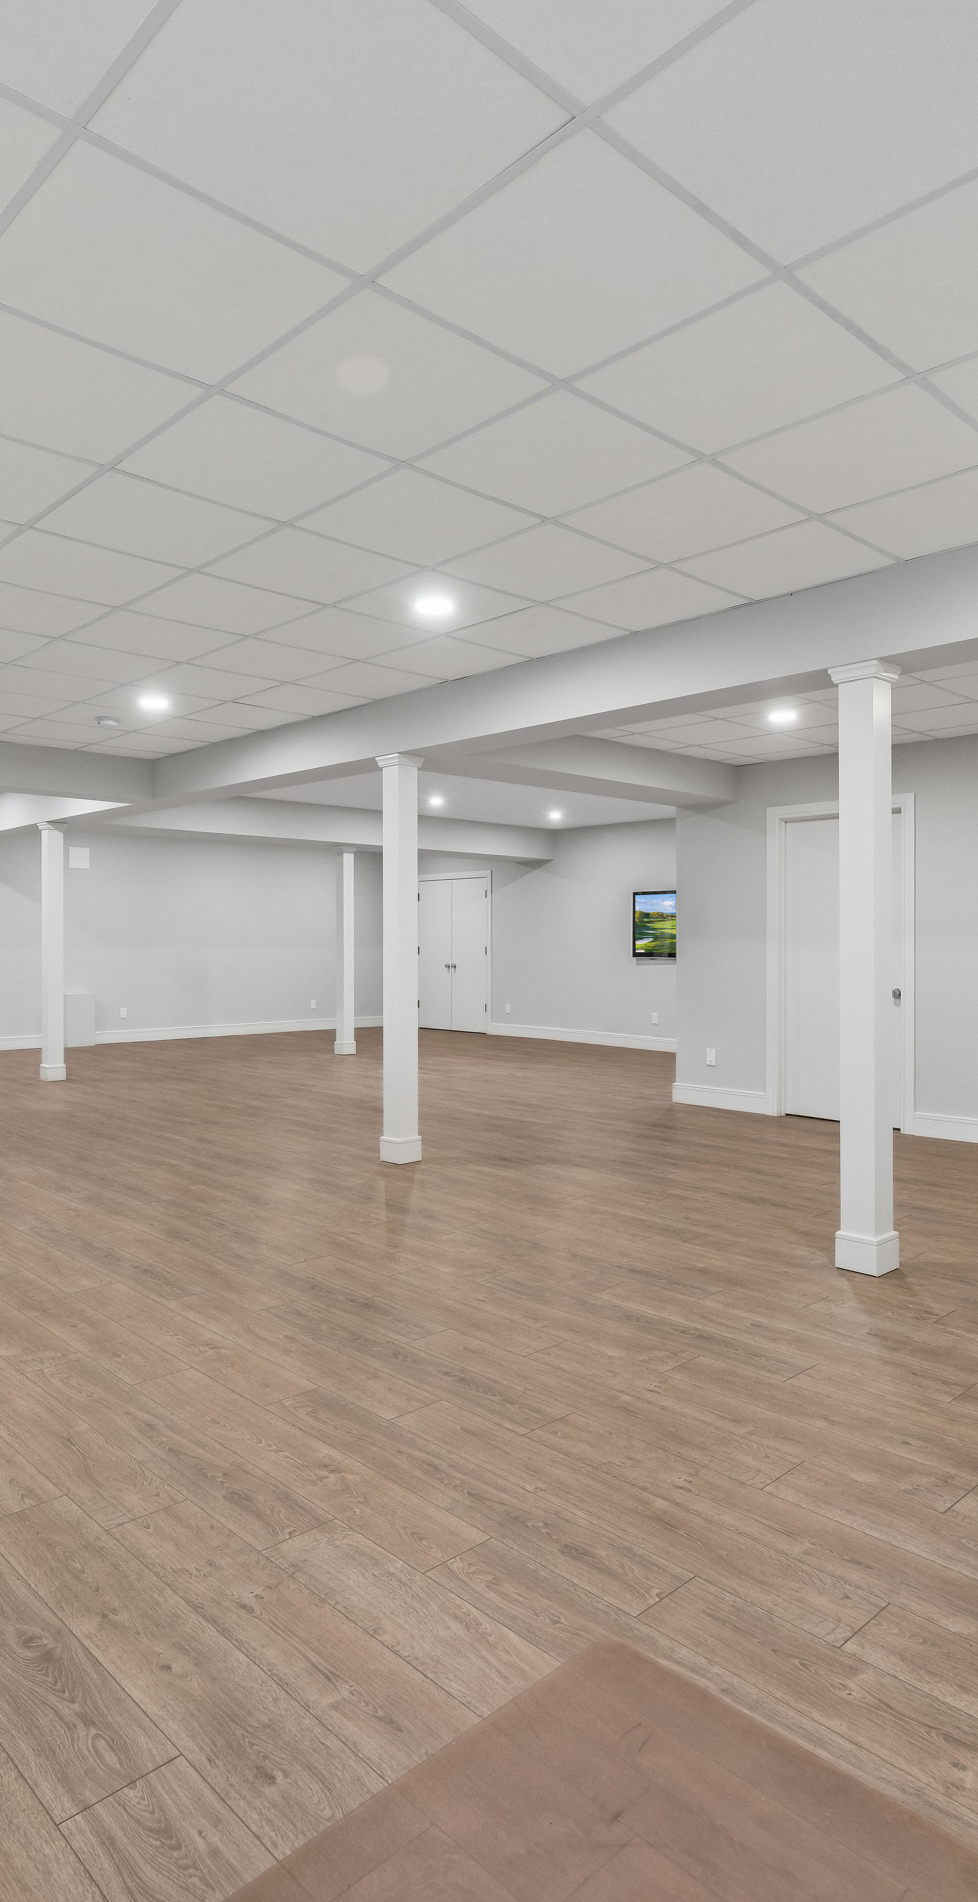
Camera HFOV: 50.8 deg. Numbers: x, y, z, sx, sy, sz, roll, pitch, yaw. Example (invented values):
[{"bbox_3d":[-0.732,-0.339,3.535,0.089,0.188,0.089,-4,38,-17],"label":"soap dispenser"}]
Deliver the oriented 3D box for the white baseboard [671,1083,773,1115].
[{"bbox_3d":[1.749,1.122,7.823,0.018,0.145,0.835,0,0,-44],"label":"white baseboard"}]

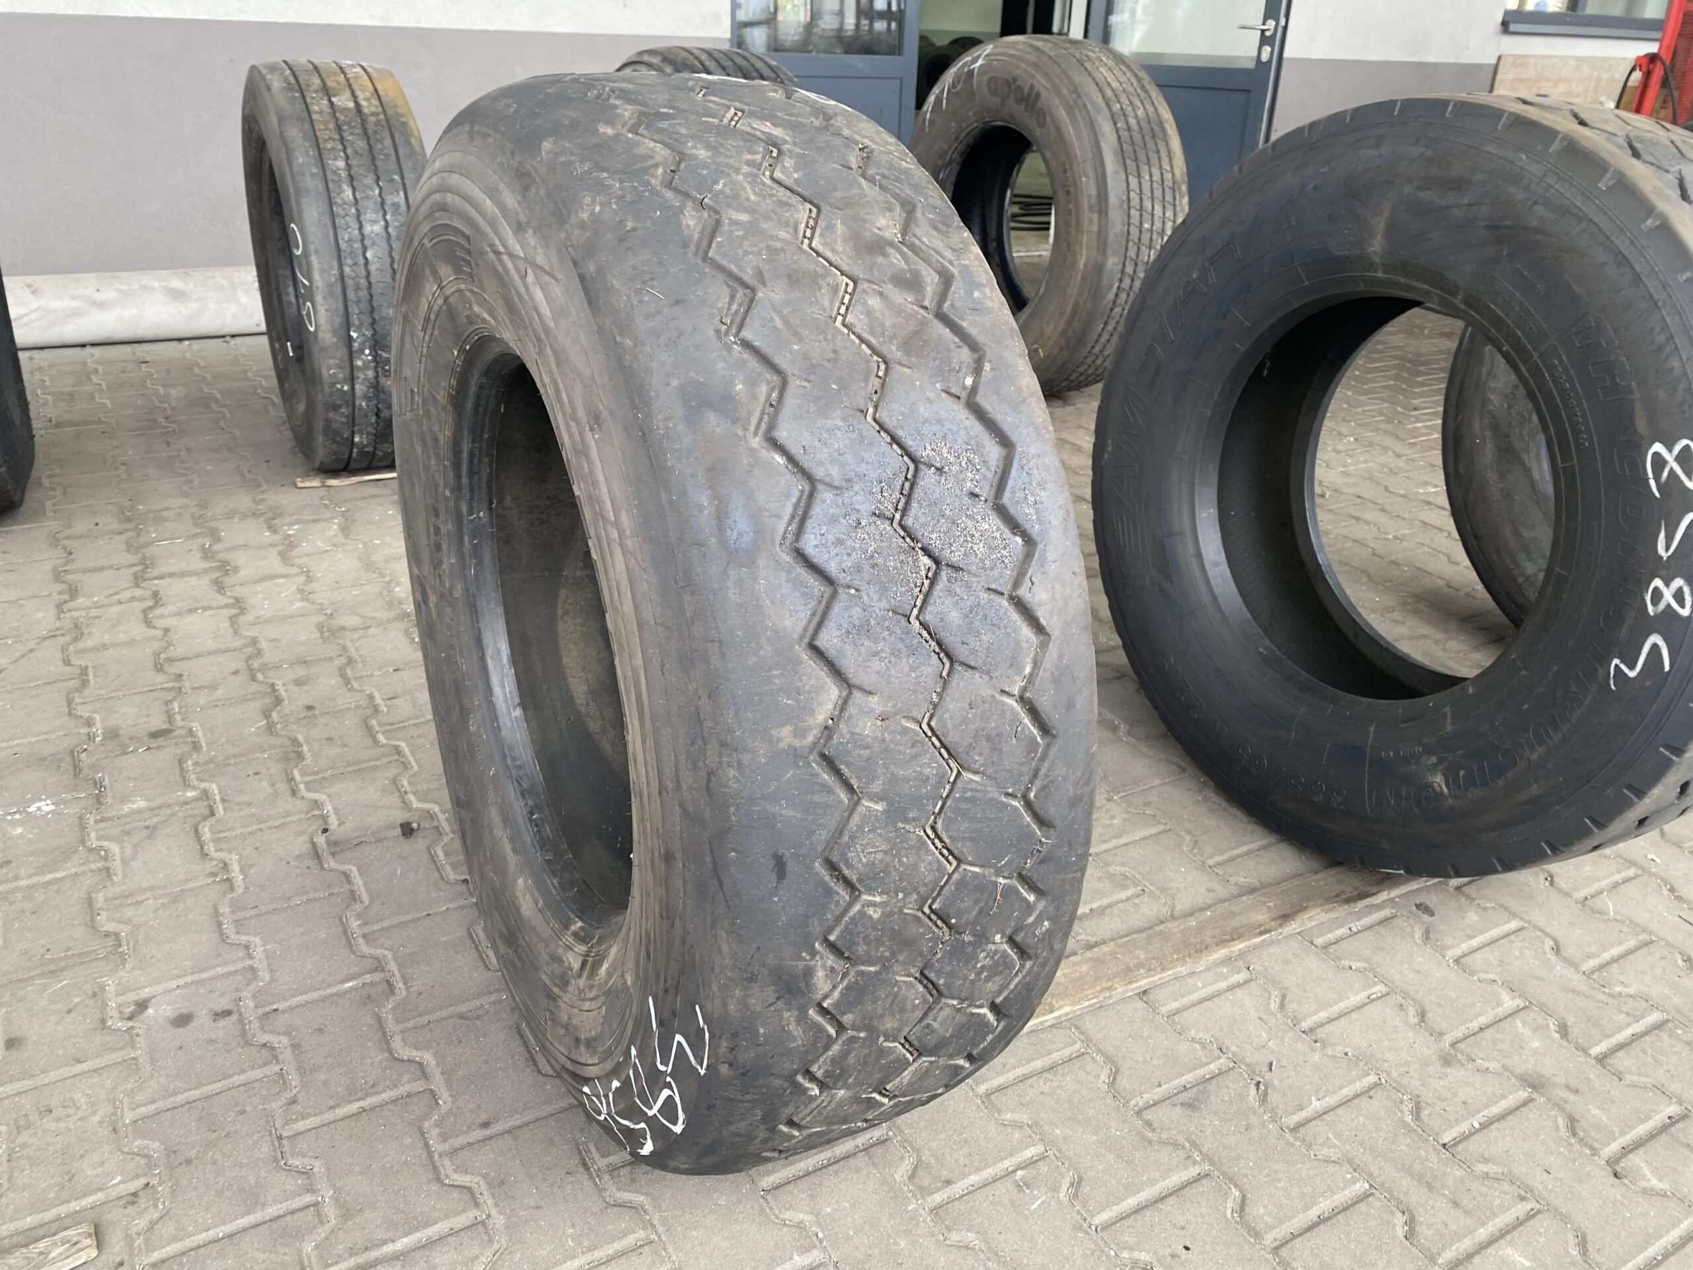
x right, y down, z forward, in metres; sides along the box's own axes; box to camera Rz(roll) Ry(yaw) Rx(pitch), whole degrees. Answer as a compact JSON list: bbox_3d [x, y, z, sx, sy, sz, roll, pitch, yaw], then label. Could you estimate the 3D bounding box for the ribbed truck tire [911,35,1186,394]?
[{"bbox_3d":[0.579,-1.285,3.972,0.370,1.060,1.060,-14,30,-31],"label":"ribbed truck tire"}]

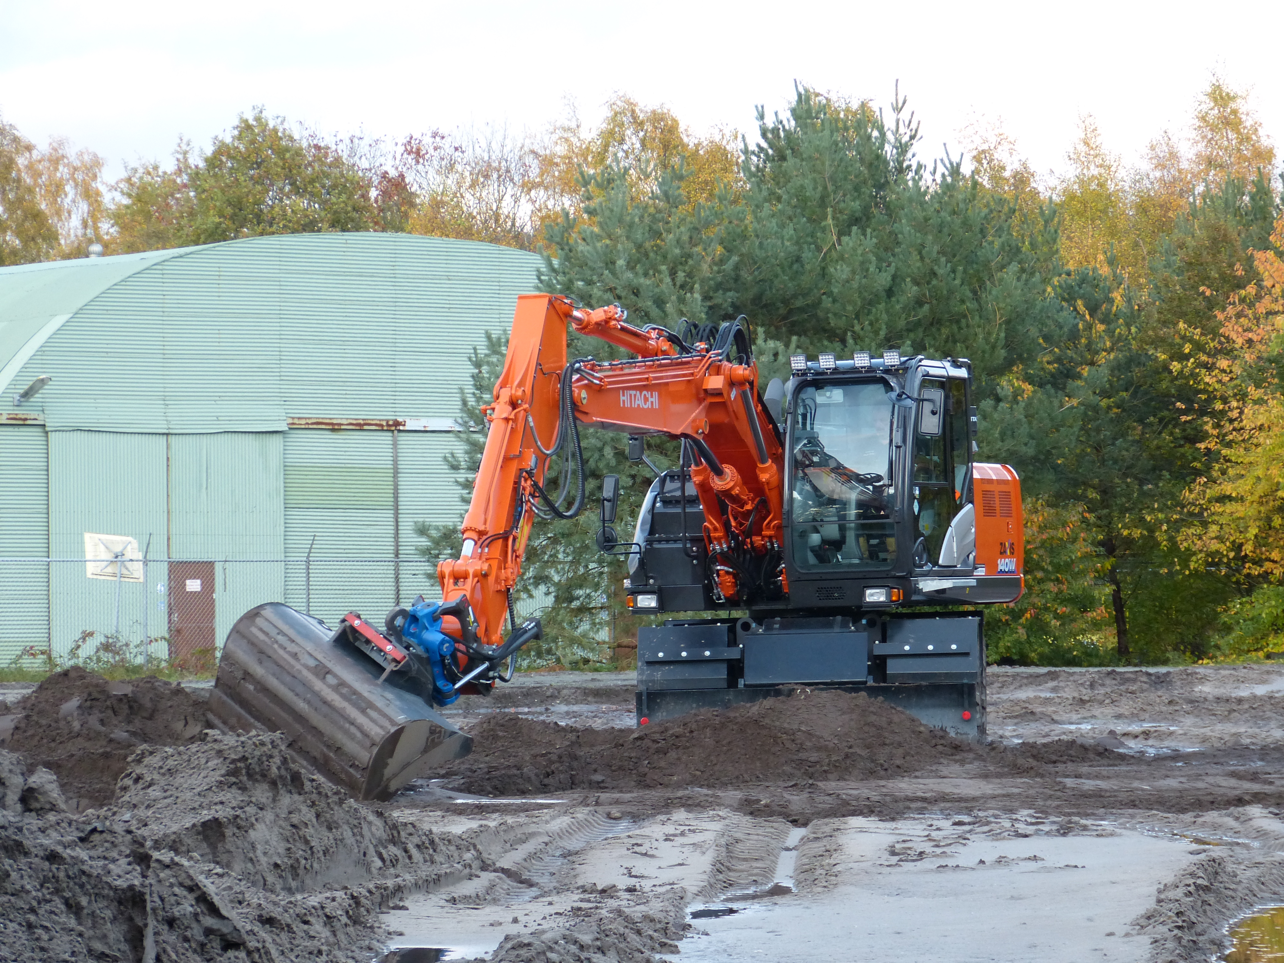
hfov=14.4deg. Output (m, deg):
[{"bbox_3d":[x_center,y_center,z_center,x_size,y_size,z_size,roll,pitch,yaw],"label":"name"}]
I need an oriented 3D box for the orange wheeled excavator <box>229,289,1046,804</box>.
[{"bbox_3d":[0.340,0.458,37.700,3.250,3.420,8.800,0,-1,21],"label":"orange wheeled excavator"}]

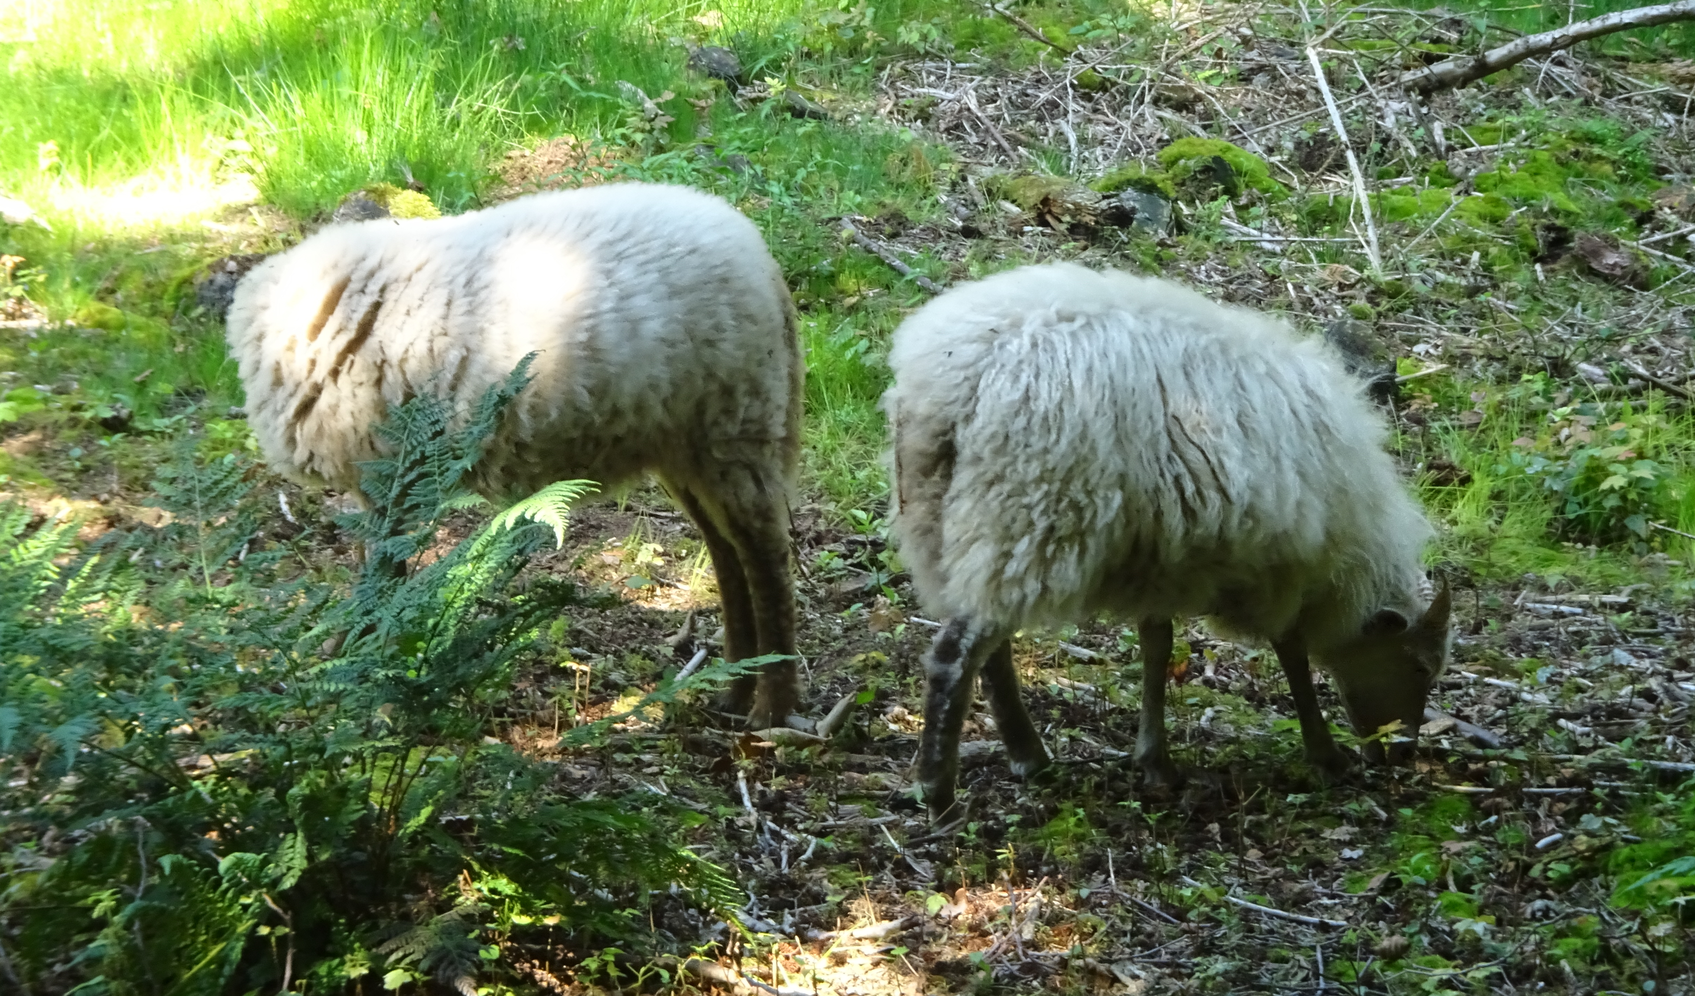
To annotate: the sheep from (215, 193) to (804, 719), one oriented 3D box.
[{"bbox_3d":[-0.460,-0.064,10.850,0.850,0.750,0.440,2,8,15],"label":"sheep"}]

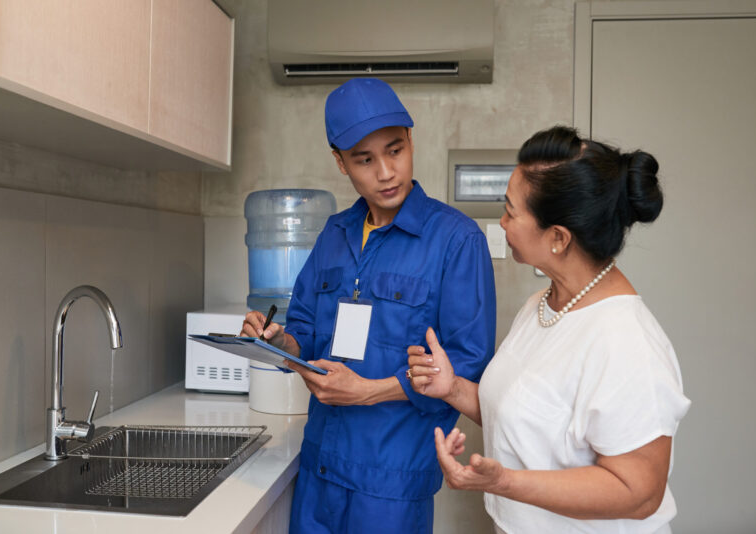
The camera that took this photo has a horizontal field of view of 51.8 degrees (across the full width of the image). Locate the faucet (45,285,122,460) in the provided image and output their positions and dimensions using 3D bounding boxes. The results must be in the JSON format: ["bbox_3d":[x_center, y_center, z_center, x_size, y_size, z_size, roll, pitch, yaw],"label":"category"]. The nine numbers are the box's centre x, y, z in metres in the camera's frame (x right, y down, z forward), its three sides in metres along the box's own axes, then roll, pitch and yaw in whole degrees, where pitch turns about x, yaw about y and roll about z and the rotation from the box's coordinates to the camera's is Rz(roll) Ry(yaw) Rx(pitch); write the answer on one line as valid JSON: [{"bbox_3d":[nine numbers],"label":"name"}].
[{"bbox_3d":[-0.625,0.227,1.653,0.231,0.378,0.058,2,1,32],"label":"faucet"}]

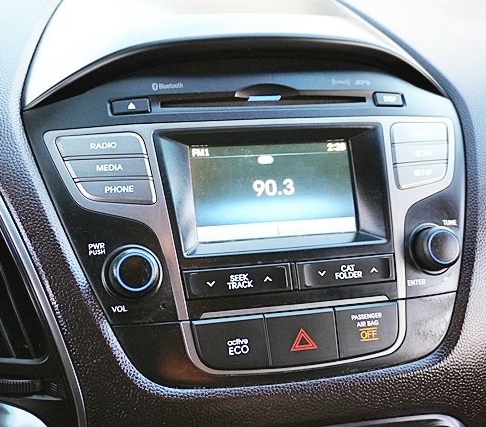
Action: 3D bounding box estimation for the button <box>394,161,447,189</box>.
[{"bbox_3d":[0.106,-0.022,0.455,0.040,0.015,0.008,-5,-8,-28],"label":"button"}]

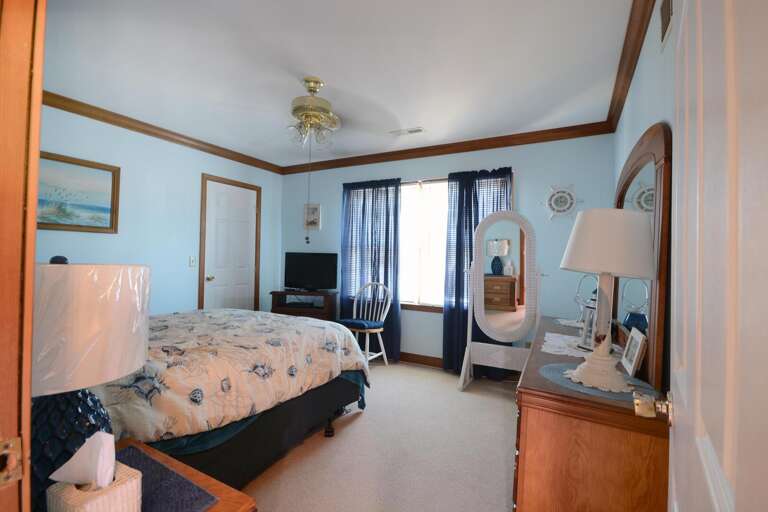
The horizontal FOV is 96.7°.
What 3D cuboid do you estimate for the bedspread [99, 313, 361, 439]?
[{"bbox_3d":[-1.302,0.711,2.068,1.680,0.440,2.040,1,0,29],"label":"bedspread"}]

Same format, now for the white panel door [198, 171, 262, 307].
[{"bbox_3d":[-1.876,0.168,4.192,0.050,2.040,0.740,1,-1,27],"label":"white panel door"}]

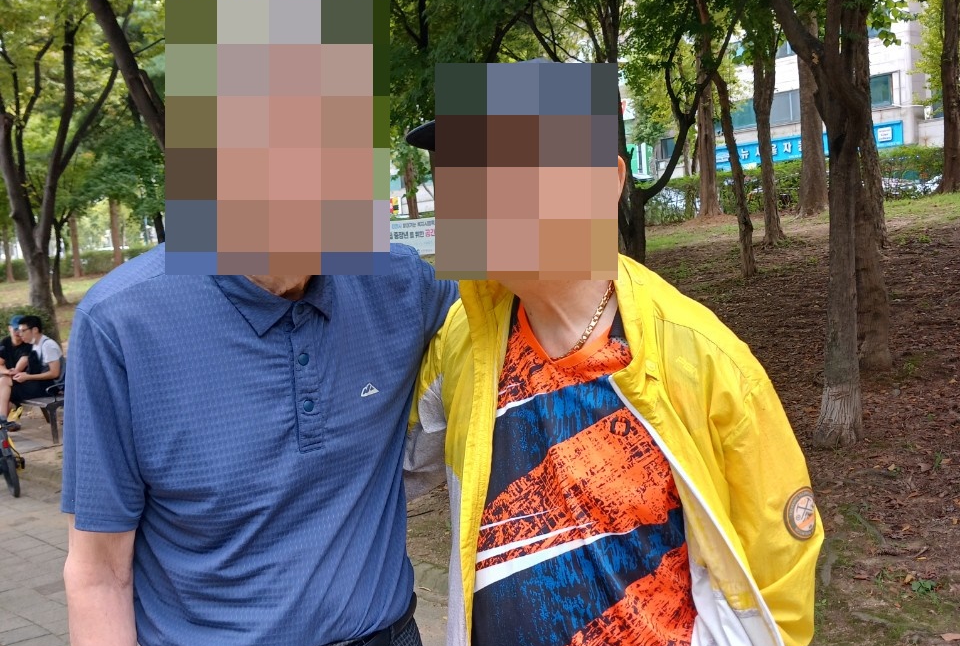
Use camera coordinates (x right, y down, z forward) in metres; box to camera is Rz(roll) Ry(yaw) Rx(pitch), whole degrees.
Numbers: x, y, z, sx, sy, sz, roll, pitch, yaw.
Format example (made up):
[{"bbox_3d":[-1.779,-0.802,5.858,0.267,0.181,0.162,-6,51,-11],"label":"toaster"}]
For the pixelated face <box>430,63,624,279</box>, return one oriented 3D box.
[{"bbox_3d":[0.057,-0.168,1.130,0.190,0.240,0.220,1,1,29],"label":"pixelated face"}]

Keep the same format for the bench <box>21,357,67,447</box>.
[{"bbox_3d":[-4.420,0.750,10.100,1.600,0.800,0.600,1,1,45],"label":"bench"}]

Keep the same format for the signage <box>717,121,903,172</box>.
[{"bbox_3d":[15.300,-8.400,47.500,0.250,1.050,10.100,-1,1,-43],"label":"signage"}]

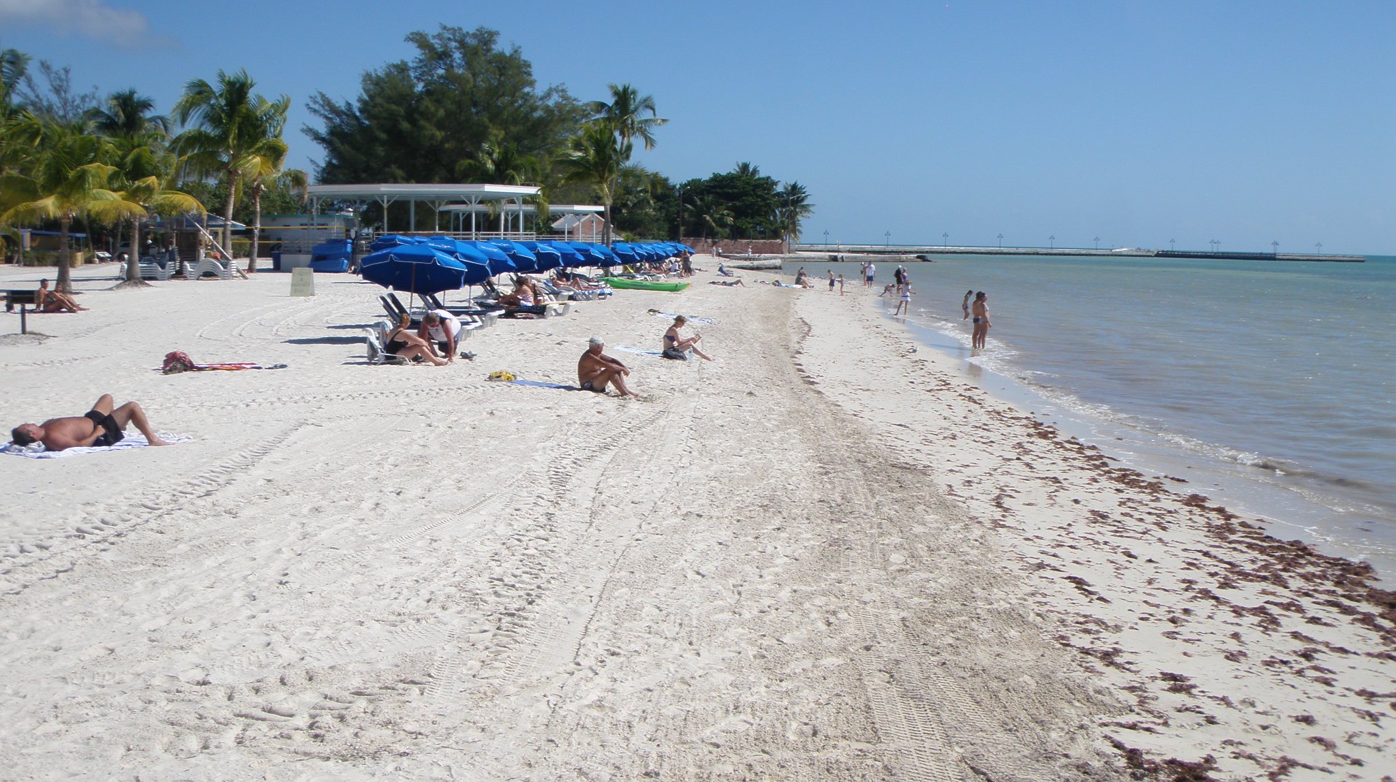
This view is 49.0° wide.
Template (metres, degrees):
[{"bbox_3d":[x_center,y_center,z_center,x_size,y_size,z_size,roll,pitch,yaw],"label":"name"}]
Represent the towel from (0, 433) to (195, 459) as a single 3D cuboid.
[{"bbox_3d":[-5.640,0.480,14.225,0.850,0.060,1.680,6,7,40],"label":"towel"}]

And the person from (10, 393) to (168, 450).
[{"bbox_3d":[-5.726,0.275,14.356,1.330,0.450,0.620,-4,8,-43],"label":"person"}]

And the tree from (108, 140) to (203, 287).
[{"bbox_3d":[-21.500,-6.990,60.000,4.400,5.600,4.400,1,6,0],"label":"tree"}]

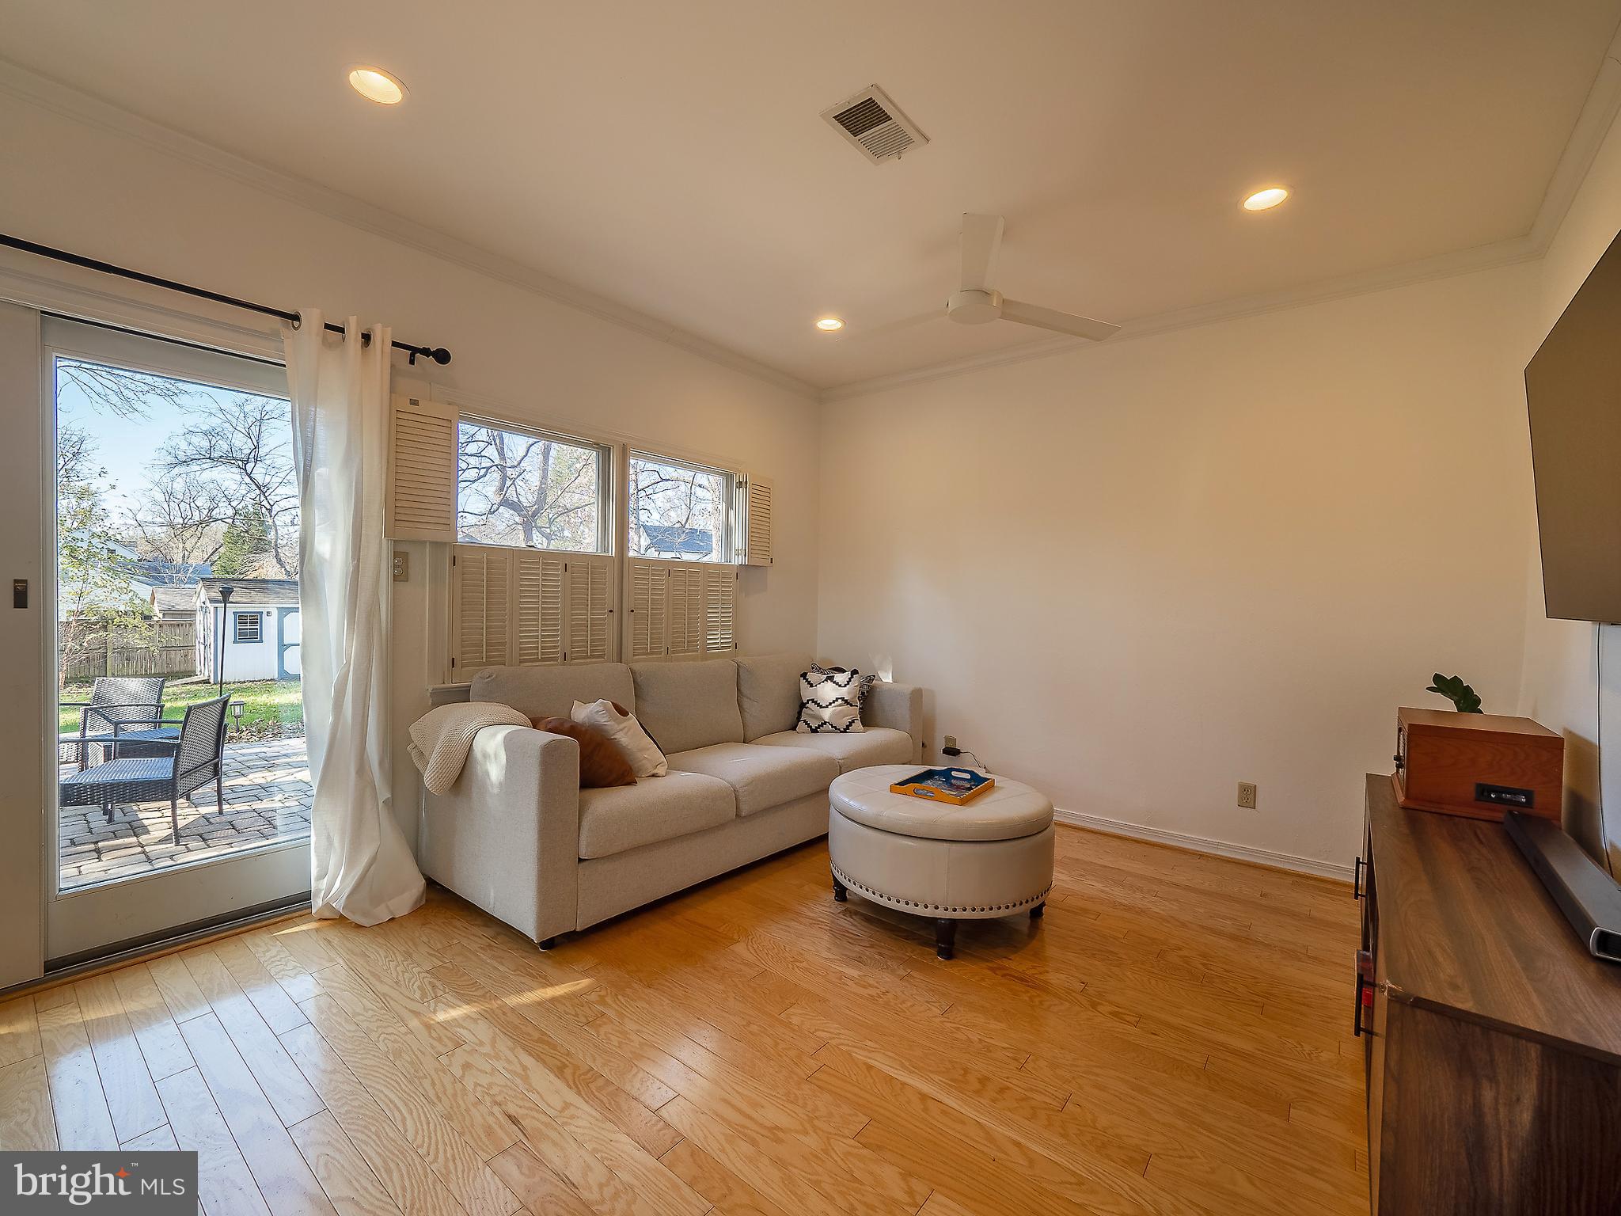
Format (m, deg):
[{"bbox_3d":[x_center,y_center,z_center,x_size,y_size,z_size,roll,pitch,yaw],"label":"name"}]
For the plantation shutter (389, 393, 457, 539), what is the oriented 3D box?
[{"bbox_3d":[-1.511,-0.534,2.555,0.045,0.548,0.252,2,1,40],"label":"plantation shutter"}]

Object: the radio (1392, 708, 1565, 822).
[{"bbox_3d":[2.009,0.467,2.001,0.325,0.244,0.420,2,1,39],"label":"radio"}]

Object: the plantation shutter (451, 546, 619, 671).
[{"bbox_3d":[-1.222,0.022,2.993,0.045,0.570,0.764,2,1,40],"label":"plantation shutter"}]

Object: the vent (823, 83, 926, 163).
[{"bbox_3d":[0.201,-1.450,1.997,0.193,0.030,0.289,2,1,41],"label":"vent"}]

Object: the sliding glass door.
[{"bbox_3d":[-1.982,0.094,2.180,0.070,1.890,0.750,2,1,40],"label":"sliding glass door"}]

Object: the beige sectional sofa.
[{"bbox_3d":[-0.443,0.703,3.289,0.880,0.850,2.400,2,1,40],"label":"beige sectional sofa"}]

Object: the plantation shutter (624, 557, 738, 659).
[{"bbox_3d":[-0.684,0.026,3.625,0.045,0.570,0.762,2,1,40],"label":"plantation shutter"}]

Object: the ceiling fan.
[{"bbox_3d":[0.624,-1.306,2.496,1.240,0.305,1.150,1,1,11],"label":"ceiling fan"}]

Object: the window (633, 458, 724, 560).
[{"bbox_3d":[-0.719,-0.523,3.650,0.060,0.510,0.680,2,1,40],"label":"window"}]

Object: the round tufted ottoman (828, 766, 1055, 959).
[{"bbox_3d":[0.500,0.924,2.540,0.845,0.460,0.845,1,1,0],"label":"round tufted ottoman"}]

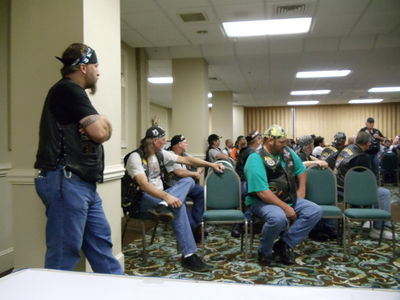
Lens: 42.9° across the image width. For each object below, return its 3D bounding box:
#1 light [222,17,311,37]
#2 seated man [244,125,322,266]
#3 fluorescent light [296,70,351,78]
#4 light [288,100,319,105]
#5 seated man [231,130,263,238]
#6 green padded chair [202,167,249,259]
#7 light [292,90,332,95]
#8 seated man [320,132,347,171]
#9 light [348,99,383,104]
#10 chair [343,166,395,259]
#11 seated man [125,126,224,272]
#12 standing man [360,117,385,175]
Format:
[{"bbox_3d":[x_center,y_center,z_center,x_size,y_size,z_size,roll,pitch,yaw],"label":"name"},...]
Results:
[{"bbox_3d":[0.907,-1.658,6.880,1.220,0.080,0.610,-1,0,8],"label":"light"},{"bbox_3d":[0.818,0.405,4.980,0.620,1.320,0.750,-1,0,-25],"label":"seated man"},{"bbox_3d":[2.763,-1.704,11.400,1.220,0.080,0.610,-1,0,8],"label":"fluorescent light"},{"bbox_3d":[3.768,-1.727,18.600,1.220,0.080,0.610,-1,0,8],"label":"light"},{"bbox_3d":[0.743,0.423,6.350,0.800,1.300,0.580,-1,0,-26],"label":"seated man"},{"bbox_3d":[0.245,0.625,5.200,0.450,0.900,0.560,-1,0,3],"label":"green padded chair"},{"bbox_3d":[3.304,-1.719,15.200,1.220,0.080,0.610,-1,0,8],"label":"light"},{"bbox_3d":[2.125,0.400,7.800,0.580,1.320,0.800,-1,0,38],"label":"seated man"},{"bbox_3d":[5.950,-1.764,18.300,1.220,0.080,0.610,-1,0,8],"label":"light"},{"bbox_3d":[1.736,0.602,5.270,0.460,0.900,0.560,-1,0,14],"label":"chair"},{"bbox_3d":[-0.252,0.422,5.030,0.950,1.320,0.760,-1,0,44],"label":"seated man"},{"bbox_3d":[3.664,0.168,10.800,0.560,1.770,0.380,-1,0,6],"label":"standing man"}]

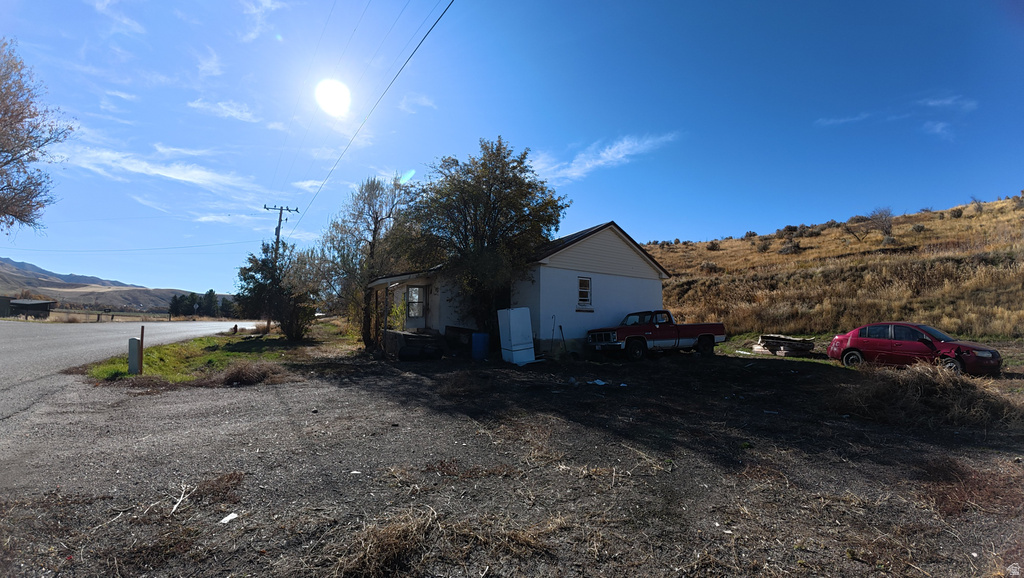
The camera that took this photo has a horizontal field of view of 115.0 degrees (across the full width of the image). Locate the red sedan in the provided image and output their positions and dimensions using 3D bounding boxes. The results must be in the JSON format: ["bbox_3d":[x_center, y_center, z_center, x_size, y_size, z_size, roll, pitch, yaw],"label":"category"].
[{"bbox_3d":[13.732,1.910,11.342,1.720,1.470,4.450,4,-6,-35],"label":"red sedan"}]

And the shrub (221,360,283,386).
[{"bbox_3d":[-5.919,1.841,7.318,1.300,0.530,1.100,1,-5,0],"label":"shrub"}]

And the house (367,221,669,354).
[{"bbox_3d":[0.153,0.007,17.635,13.800,6.100,9.000,3,-5,-31],"label":"house"}]

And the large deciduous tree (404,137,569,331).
[{"bbox_3d":[-0.983,-1.670,13.282,6.200,8.800,5.800,1,-5,0],"label":"large deciduous tree"}]

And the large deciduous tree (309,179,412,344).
[{"bbox_3d":[-7.188,-1.227,15.749,4.800,8.100,4.600,1,-5,0],"label":"large deciduous tree"}]

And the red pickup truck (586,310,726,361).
[{"bbox_3d":[5.782,1.785,13.102,5.350,1.840,2.020,2,-5,-21],"label":"red pickup truck"}]

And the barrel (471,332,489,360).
[{"bbox_3d":[-1.119,1.925,11.028,0.590,0.900,0.590,1,-5,0],"label":"barrel"}]

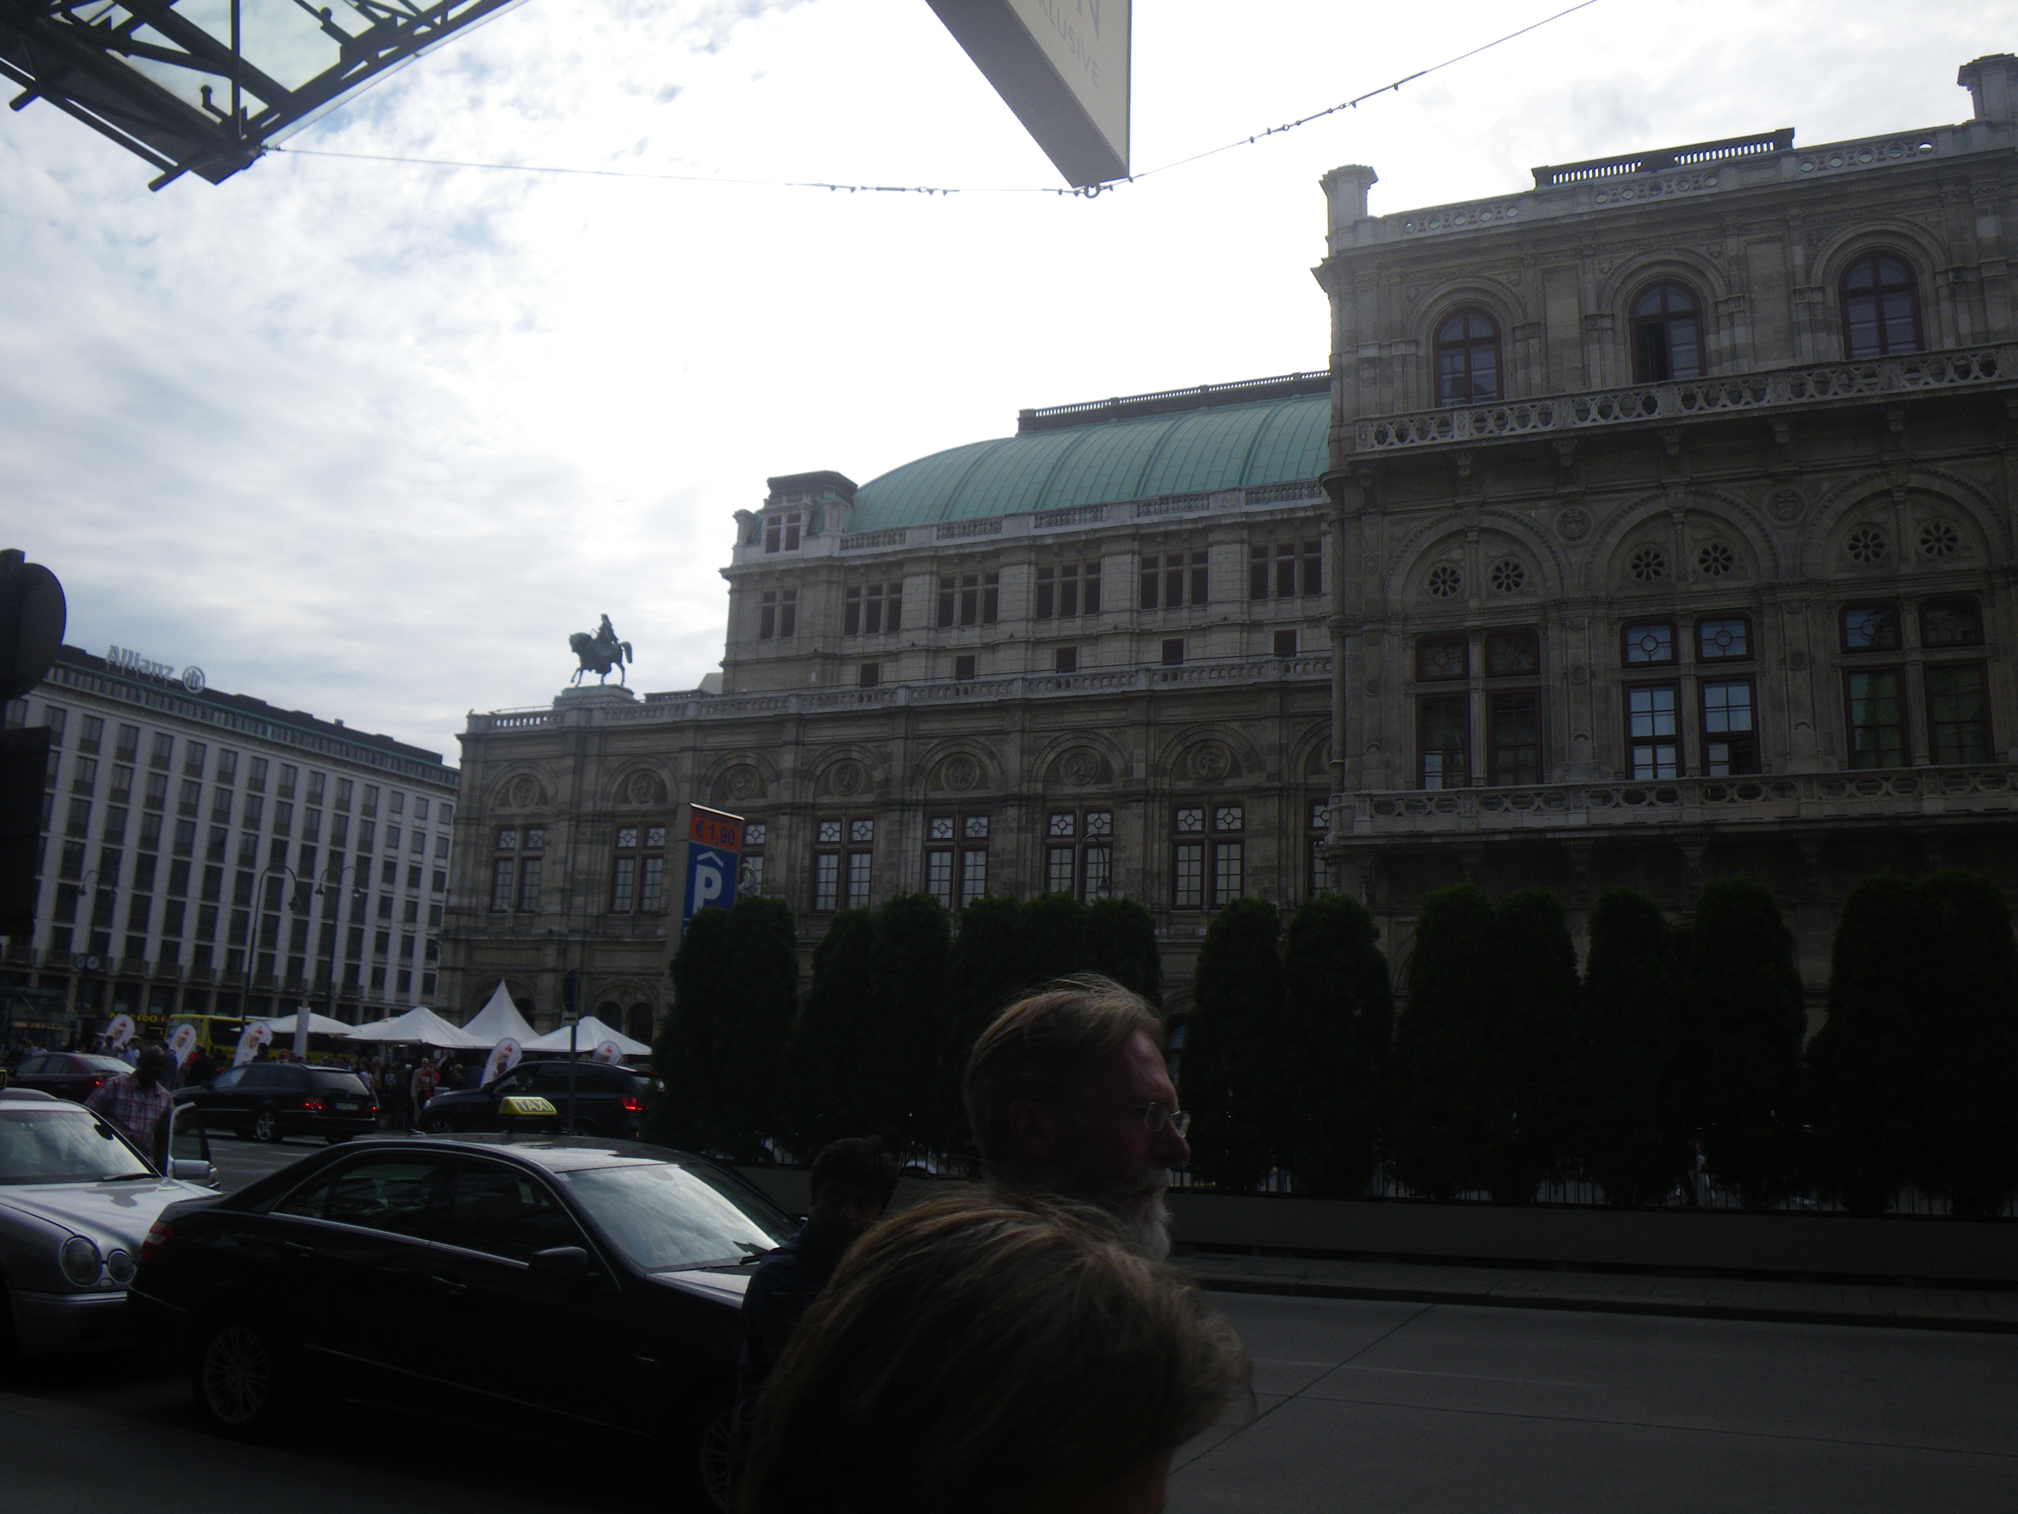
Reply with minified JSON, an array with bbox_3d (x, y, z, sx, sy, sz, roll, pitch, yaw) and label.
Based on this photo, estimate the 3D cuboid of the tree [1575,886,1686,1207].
[{"bbox_3d":[6.564,3.054,17.229,1.150,3.310,1.150,-3,-12,23],"label":"tree"}]

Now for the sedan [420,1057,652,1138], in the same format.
[{"bbox_3d":[-9.399,7.031,32.784,4.850,1.750,1.930,-1,-12,12],"label":"sedan"}]

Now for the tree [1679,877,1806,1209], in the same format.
[{"bbox_3d":[7.615,2.959,16.938,1.250,3.400,1.250,-3,-12,23],"label":"tree"}]

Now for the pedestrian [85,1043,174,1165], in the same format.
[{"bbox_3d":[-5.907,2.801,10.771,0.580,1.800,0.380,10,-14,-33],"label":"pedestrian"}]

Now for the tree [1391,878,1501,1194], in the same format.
[{"bbox_3d":[4.701,3.059,17.637,1.150,3.390,1.150,-3,-12,23],"label":"tree"}]

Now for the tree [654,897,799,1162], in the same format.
[{"bbox_3d":[-3.584,3.477,20.732,1.850,3.340,1.350,-3,-12,23],"label":"tree"}]

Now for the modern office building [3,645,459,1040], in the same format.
[{"bbox_3d":[-71.683,11.958,143.597,12.000,32.000,48.000,-3,-12,23],"label":"modern office building"}]

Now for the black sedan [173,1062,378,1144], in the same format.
[{"bbox_3d":[-14.462,6.755,31.857,4.870,1.500,1.830,-5,-13,29],"label":"black sedan"}]

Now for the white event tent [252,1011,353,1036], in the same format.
[{"bbox_3d":[-21.611,9.291,49.691,3.100,3.050,3.100,2,-12,0],"label":"white event tent"}]

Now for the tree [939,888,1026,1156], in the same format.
[{"bbox_3d":[-0.309,3.056,18.285,1.090,3.030,1.090,2,-12,0],"label":"tree"}]

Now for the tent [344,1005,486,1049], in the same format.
[{"bbox_3d":[-16.940,8.787,46.665,3.150,3.300,3.150,2,-12,0],"label":"tent"}]

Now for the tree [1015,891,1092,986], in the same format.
[{"bbox_3d":[0.495,3.010,17.970,1.050,3.100,1.050,-3,-13,22],"label":"tree"}]

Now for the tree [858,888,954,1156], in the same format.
[{"bbox_3d":[-1.242,3.299,19.627,1.100,3.290,1.100,2,-11,0],"label":"tree"}]

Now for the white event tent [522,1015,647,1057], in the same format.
[{"bbox_3d":[-11.975,8.907,46.181,3.100,3.150,3.100,2,-12,0],"label":"white event tent"}]

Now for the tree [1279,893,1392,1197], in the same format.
[{"bbox_3d":[3.371,2.935,16.820,1.130,3.110,1.130,-3,-13,22],"label":"tree"}]

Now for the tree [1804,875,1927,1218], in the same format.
[{"bbox_3d":[7.889,2.621,15.057,1.080,3.100,1.080,-3,-13,22],"label":"tree"}]

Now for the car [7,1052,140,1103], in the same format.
[{"bbox_3d":[-23.263,7.968,39.857,4.600,1.450,1.800,-2,-12,21],"label":"car"}]

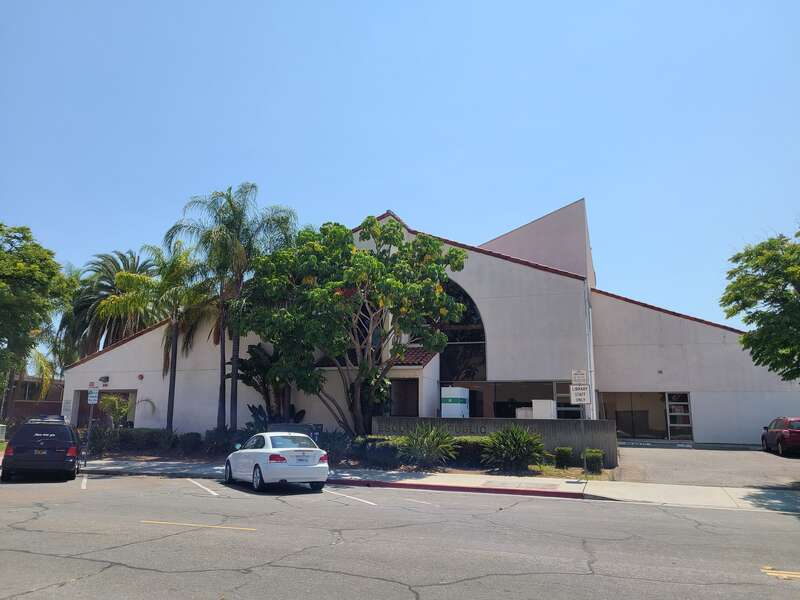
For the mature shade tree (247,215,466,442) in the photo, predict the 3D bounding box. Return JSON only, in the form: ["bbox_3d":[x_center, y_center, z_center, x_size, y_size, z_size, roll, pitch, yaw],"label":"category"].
[{"bbox_3d":[-1.587,1.393,21.915,7.700,8.795,7.100,-3,-11,20],"label":"mature shade tree"}]

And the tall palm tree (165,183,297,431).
[{"bbox_3d":[-9.136,0.134,31.474,6.854,13.329,6.501,-3,-13,17],"label":"tall palm tree"}]

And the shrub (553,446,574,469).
[{"bbox_3d":[5.904,5.688,21.700,0.750,0.780,0.720,-3,-13,15],"label":"shrub"}]

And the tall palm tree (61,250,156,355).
[{"bbox_3d":[-22.773,2.710,47.268,7.200,13.634,7.000,-3,-11,20],"label":"tall palm tree"}]

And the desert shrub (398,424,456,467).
[{"bbox_3d":[1.007,5.327,22.000,2.000,1.500,1.900,-3,-13,15],"label":"desert shrub"}]

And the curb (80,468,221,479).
[{"bbox_3d":[-7.756,5.334,18.633,5.083,0.150,0.200,-3,-13,15],"label":"curb"}]

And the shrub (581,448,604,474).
[{"bbox_3d":[5.930,4.973,18.512,0.750,0.746,0.750,-3,-11,20],"label":"shrub"}]

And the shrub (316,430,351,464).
[{"bbox_3d":[-2.453,5.523,22.500,1.300,1.250,1.200,-3,-13,15],"label":"shrub"}]

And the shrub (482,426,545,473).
[{"bbox_3d":[3.550,4.720,18.962,2.000,1.364,1.900,-3,-11,20],"label":"shrub"}]

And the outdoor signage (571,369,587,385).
[{"bbox_3d":[5.654,2.419,18.950,0.440,0.480,0.030,-3,-13,15],"label":"outdoor signage"}]

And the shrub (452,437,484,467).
[{"bbox_3d":[2.531,5.597,22.200,1.150,1.100,1.050,-3,-13,15],"label":"shrub"}]

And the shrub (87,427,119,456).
[{"bbox_3d":[-11.635,5.534,23.500,1.120,1.130,1.050,-3,-13,15],"label":"shrub"}]

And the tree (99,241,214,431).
[{"bbox_3d":[-10.425,1.995,26.667,4.600,9.200,4.600,-3,-13,15],"label":"tree"}]

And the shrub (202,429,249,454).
[{"bbox_3d":[-6.699,5.510,23.068,1.680,1.090,1.150,-3,-11,20],"label":"shrub"}]

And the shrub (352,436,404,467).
[{"bbox_3d":[-0.779,5.015,19.916,1.650,1.055,1.150,-3,-11,20],"label":"shrub"}]

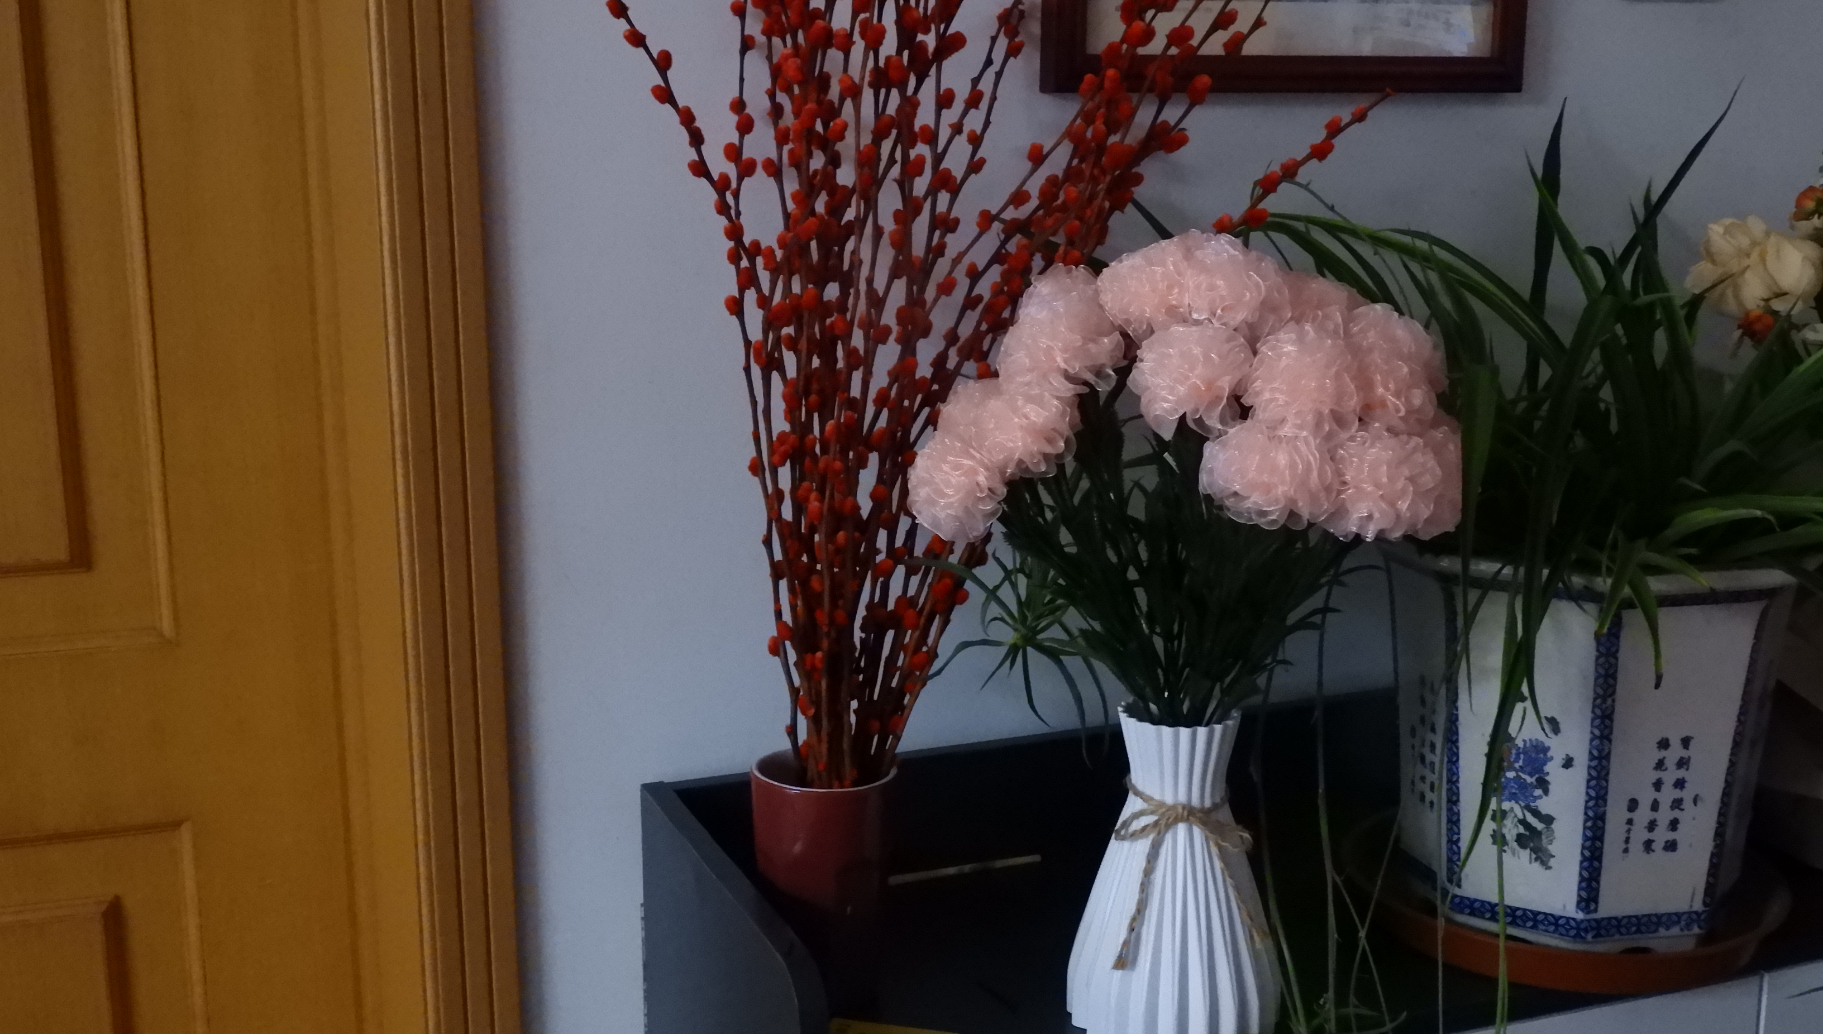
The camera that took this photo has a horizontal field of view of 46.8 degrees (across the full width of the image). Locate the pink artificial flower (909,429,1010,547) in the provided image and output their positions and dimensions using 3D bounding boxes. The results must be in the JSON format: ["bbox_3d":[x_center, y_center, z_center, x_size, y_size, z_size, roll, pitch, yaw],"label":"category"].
[{"bbox_3d":[0.023,-0.015,1.065,0.056,0.058,0.056,-1,10,0],"label":"pink artificial flower"}]

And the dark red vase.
[{"bbox_3d":[-0.048,0.201,1.199,0.083,0.117,0.083,-1,10,0],"label":"dark red vase"}]

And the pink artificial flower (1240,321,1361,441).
[{"bbox_3d":[0.189,-0.066,1.025,0.061,0.059,0.060,1,11,10],"label":"pink artificial flower"}]

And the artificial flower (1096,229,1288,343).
[{"bbox_3d":[0.141,-0.117,1.065,0.094,0.056,0.065,1,10,7],"label":"artificial flower"}]

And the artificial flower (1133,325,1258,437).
[{"bbox_3d":[0.137,-0.068,1.025,0.062,0.057,0.060,1,10,8],"label":"artificial flower"}]

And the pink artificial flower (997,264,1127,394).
[{"bbox_3d":[0.076,-0.096,1.070,0.063,0.063,0.062,2,11,15],"label":"pink artificial flower"}]

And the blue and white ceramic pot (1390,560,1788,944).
[{"bbox_3d":[0.406,0.123,1.276,0.246,0.217,0.246,7,13,35],"label":"blue and white ceramic pot"}]

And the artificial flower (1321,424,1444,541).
[{"bbox_3d":[0.229,-0.017,1.025,0.061,0.058,0.060,0,10,2],"label":"artificial flower"}]

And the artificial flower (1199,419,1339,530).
[{"bbox_3d":[0.170,-0.020,1.005,0.066,0.055,0.062,1,10,10],"label":"artificial flower"}]

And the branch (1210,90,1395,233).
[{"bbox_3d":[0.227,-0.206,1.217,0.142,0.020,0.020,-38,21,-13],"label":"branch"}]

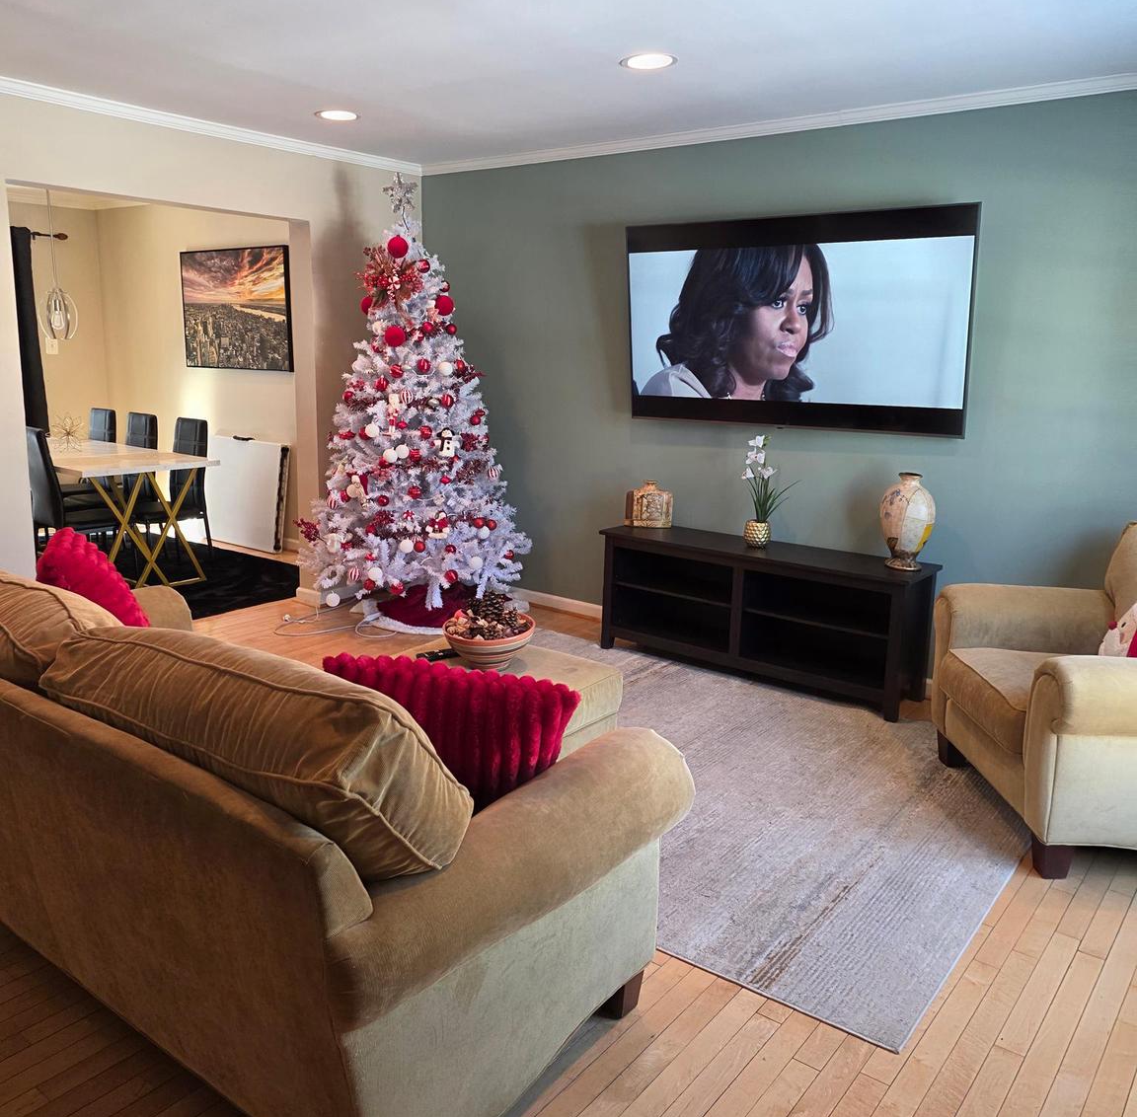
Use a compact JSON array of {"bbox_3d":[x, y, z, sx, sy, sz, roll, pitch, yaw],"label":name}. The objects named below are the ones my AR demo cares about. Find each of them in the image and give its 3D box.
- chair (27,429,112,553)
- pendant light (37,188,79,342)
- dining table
[{"bbox_3d":[-2.755,-0.273,5.644,0.430,0.950,0.520,10,15,36],"label":"chair"},{"bbox_3d":[-2.943,-1.748,5.761,0.250,0.970,0.250,-5,13,-26],"label":"pendant light"},{"bbox_3d":[-2.954,-0.263,6.072,1.820,0.745,0.820,10,15,36],"label":"dining table"}]

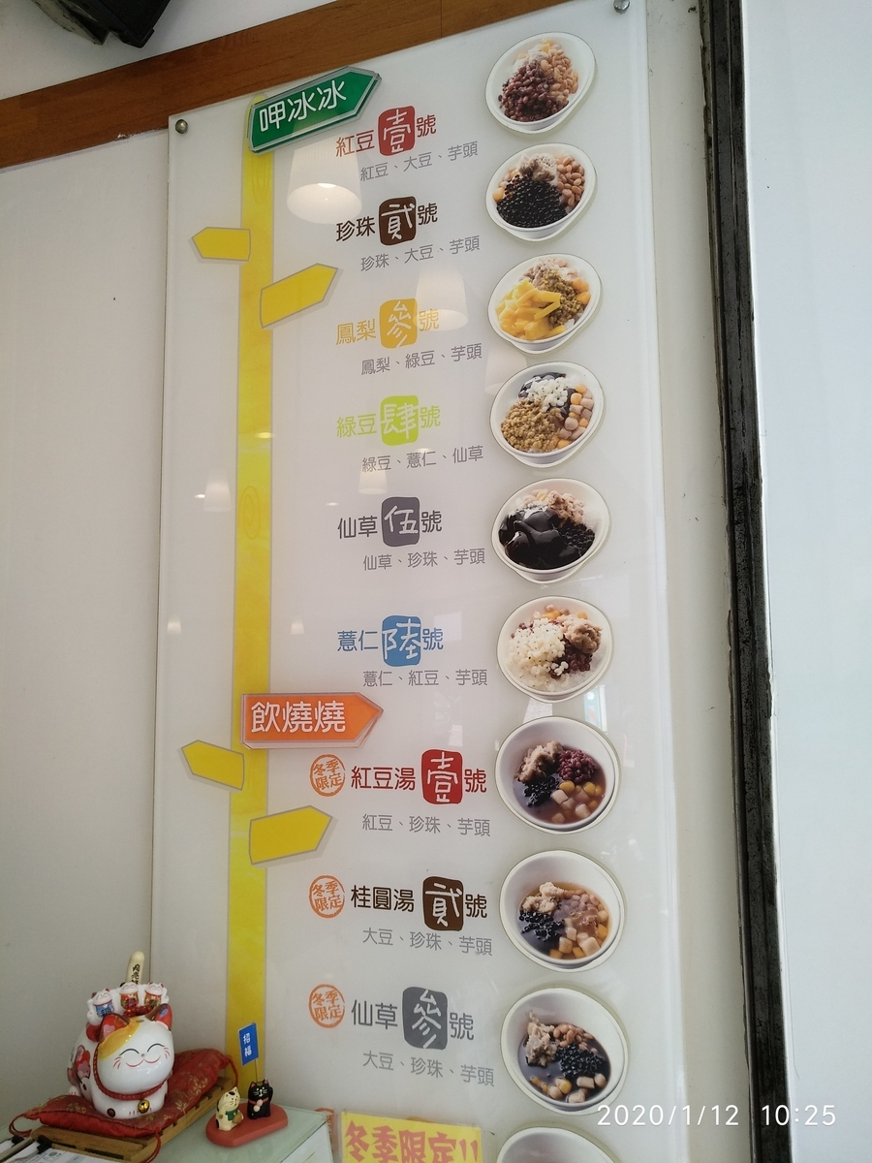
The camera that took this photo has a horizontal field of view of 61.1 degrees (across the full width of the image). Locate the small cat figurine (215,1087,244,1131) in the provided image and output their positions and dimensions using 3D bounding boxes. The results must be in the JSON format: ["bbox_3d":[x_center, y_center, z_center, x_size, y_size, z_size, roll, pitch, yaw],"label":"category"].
[{"bbox_3d":[-0.237,0.605,0.852,0.029,0.035,0.031,-4,-6,33],"label":"small cat figurine"}]

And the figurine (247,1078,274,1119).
[{"bbox_3d":[-0.206,0.606,0.870,0.030,0.035,0.024,2,-5,-26],"label":"figurine"}]

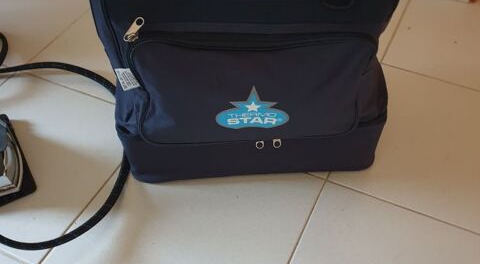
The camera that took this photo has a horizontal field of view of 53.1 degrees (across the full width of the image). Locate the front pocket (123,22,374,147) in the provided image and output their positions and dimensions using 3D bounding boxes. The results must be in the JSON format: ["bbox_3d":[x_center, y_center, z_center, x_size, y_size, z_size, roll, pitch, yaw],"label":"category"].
[{"bbox_3d":[0.020,-0.073,0.814,0.384,0.236,0.044,-3,49,-2],"label":"front pocket"}]

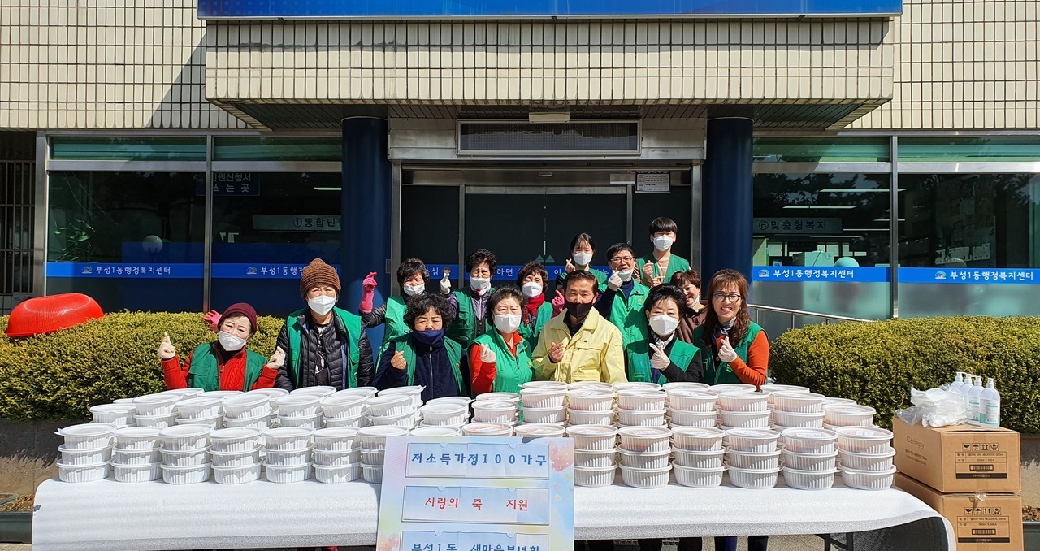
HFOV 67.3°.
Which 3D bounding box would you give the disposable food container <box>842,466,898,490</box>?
[{"bbox_3d":[1.437,0.827,3.224,0.216,0.083,0.216,1,-2,-2],"label":"disposable food container"}]

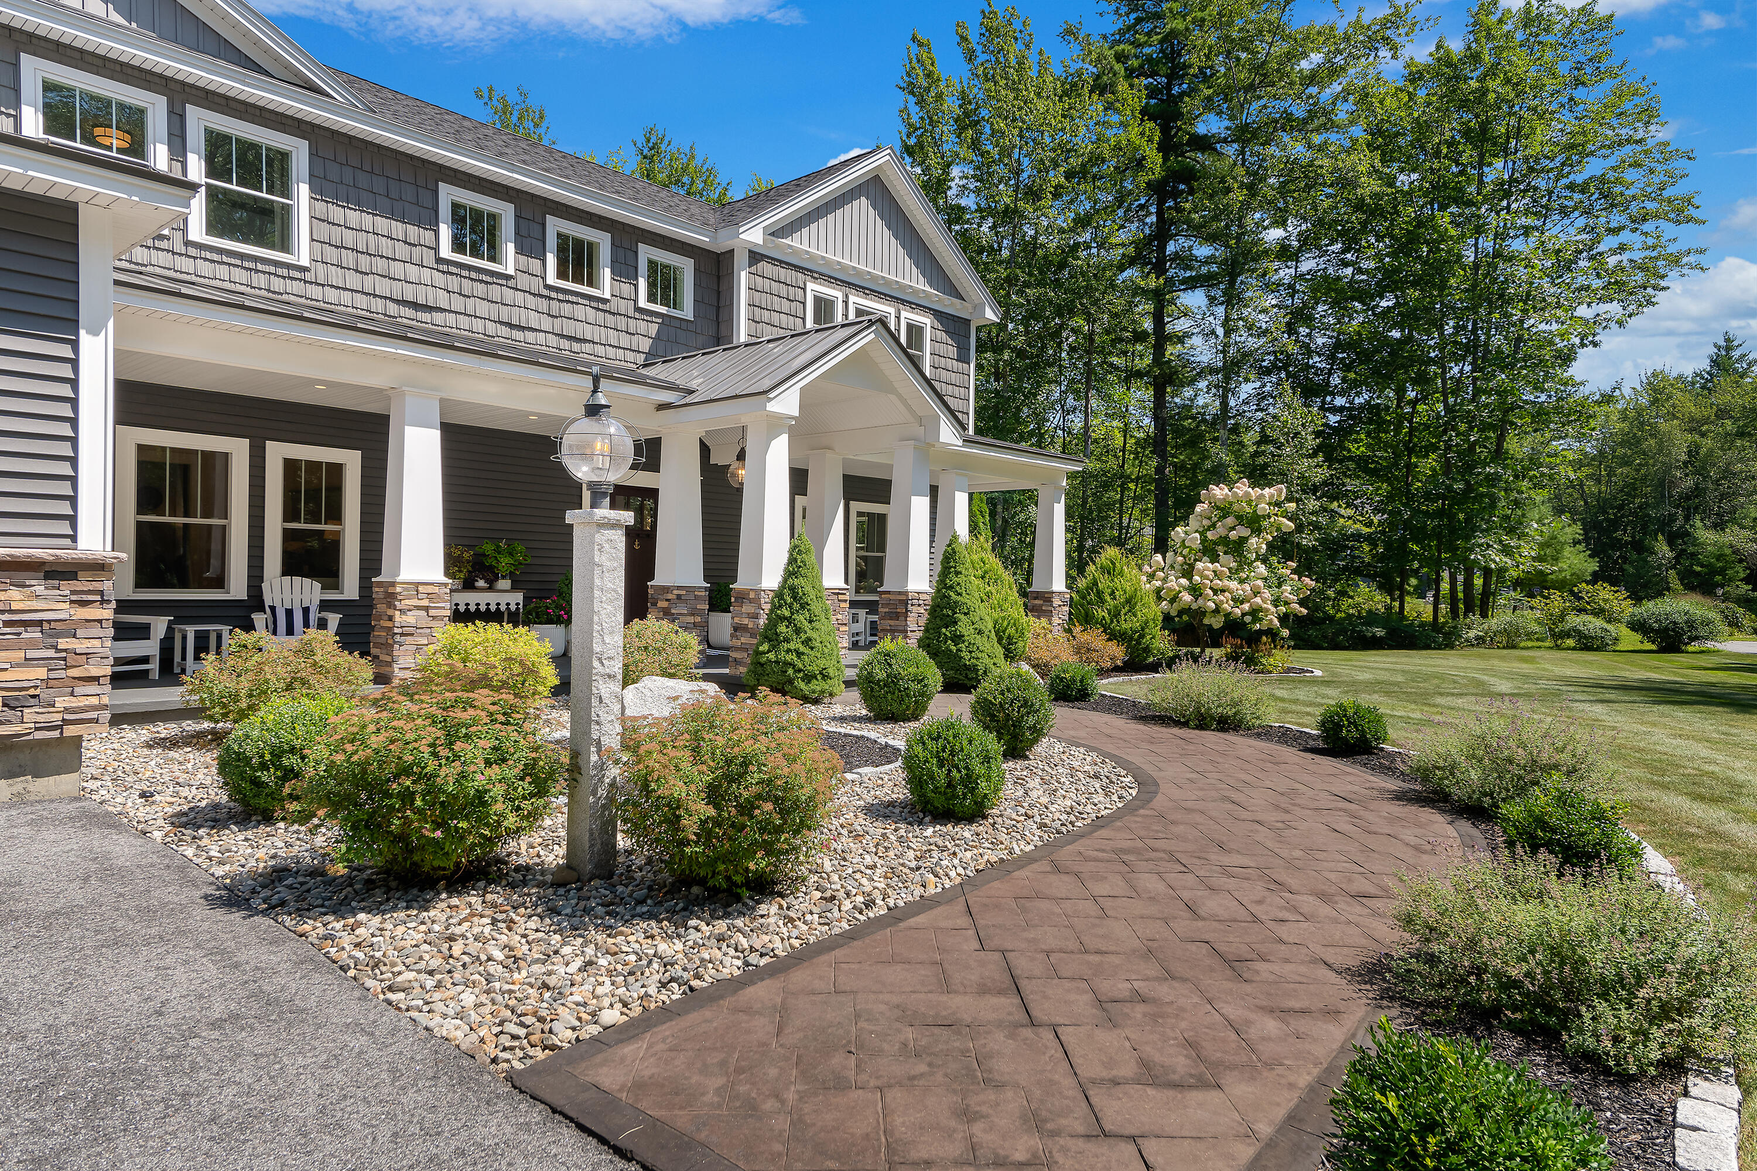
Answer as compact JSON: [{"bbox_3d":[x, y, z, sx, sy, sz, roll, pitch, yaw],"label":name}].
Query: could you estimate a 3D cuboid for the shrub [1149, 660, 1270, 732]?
[{"bbox_3d":[2.753,0.908,9.400,1.020,0.540,0.950,0,0,0],"label":"shrub"}]

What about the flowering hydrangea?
[{"bbox_3d":[5.229,-0.288,16.800,2.580,2.600,2.400,0,0,0],"label":"flowering hydrangea"}]

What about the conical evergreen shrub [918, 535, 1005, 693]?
[{"bbox_3d":[0.908,0.275,12.394,0.970,1.673,0.950,1,0,4],"label":"conical evergreen shrub"}]

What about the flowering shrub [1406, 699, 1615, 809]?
[{"bbox_3d":[3.838,1.000,6.848,1.100,0.608,1.000,0,0,29],"label":"flowering shrub"}]

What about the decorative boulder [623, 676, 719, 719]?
[{"bbox_3d":[-1.741,0.943,9.449,0.870,0.360,0.650,1,0,-10],"label":"decorative boulder"}]

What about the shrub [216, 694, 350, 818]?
[{"bbox_3d":[-3.023,0.839,5.748,0.650,0.595,0.650,1,0,-28],"label":"shrub"}]

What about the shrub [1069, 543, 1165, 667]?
[{"bbox_3d":[3.459,0.279,16.300,1.400,1.720,1.400,0,0,0],"label":"shrub"}]

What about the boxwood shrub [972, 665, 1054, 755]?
[{"bbox_3d":[0.956,0.891,8.048,0.610,0.619,0.610,1,0,7],"label":"boxwood shrub"}]

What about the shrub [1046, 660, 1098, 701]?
[{"bbox_3d":[1.955,0.961,11.300,0.520,0.400,0.520,0,0,0],"label":"shrub"}]

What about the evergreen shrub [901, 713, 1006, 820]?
[{"bbox_3d":[0.400,0.972,5.950,0.540,0.530,0.540,0,0,0],"label":"evergreen shrub"}]

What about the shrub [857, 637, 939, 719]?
[{"bbox_3d":[0.159,0.785,9.300,0.710,0.680,0.700,0,0,0],"label":"shrub"}]

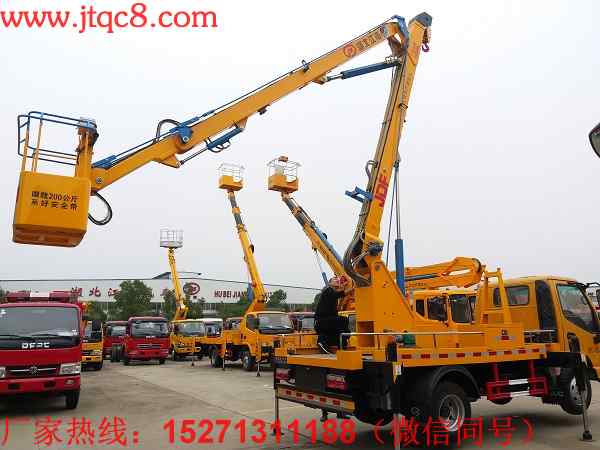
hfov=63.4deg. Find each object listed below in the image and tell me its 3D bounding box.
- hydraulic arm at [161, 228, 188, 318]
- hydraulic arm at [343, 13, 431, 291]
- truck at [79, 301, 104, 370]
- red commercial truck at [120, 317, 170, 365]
[{"bbox_3d":[-7.380,2.946,28.311,1.300,5.100,1.300,5,-13,-23],"label":"hydraulic arm"},{"bbox_3d":[1.542,-1.445,8.084,1.000,4.800,0.600,20,-21,-29],"label":"hydraulic arm"},{"bbox_3d":[-10.017,4.891,22.004,1.900,2.800,5.900,5,-13,-23],"label":"truck"},{"bbox_3d":[-7.776,5.524,23.523,1.900,2.200,5.600,5,-13,-23],"label":"red commercial truck"}]

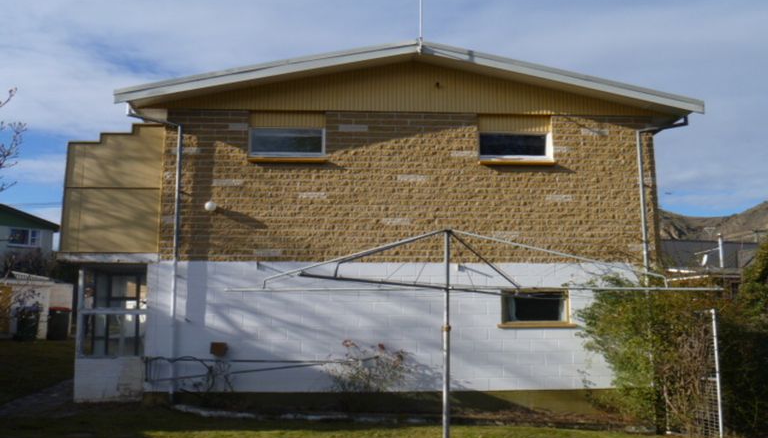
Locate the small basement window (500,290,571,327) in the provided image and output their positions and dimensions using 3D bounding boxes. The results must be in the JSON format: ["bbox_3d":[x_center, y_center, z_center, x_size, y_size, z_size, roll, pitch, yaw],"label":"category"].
[{"bbox_3d":[2.440,1.426,12.037,1.124,0.577,0.100,0,-9,-4],"label":"small basement window"}]

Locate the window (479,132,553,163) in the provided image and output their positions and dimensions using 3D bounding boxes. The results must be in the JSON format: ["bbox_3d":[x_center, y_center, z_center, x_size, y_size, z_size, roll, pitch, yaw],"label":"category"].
[{"bbox_3d":[2.205,-1.198,12.456,1.255,0.524,0.100,0,-9,-4],"label":"window"}]

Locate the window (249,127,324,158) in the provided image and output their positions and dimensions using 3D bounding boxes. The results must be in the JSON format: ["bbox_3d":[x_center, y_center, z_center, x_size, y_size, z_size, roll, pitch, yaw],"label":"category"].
[{"bbox_3d":[-1.580,-1.241,12.180,1.247,0.521,0.100,0,-9,-4],"label":"window"}]

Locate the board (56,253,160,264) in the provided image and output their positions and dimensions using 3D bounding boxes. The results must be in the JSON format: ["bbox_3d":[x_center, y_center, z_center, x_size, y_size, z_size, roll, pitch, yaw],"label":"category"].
[{"bbox_3d":[-4.280,0.604,11.600,1.554,0.144,0.060,0,-9,-4],"label":"board"}]

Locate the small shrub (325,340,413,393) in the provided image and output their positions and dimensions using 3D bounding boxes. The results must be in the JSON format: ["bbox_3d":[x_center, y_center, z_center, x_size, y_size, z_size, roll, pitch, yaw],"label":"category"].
[{"bbox_3d":[-0.217,2.277,11.311,1.274,0.892,0.750,0,-9,-4],"label":"small shrub"}]

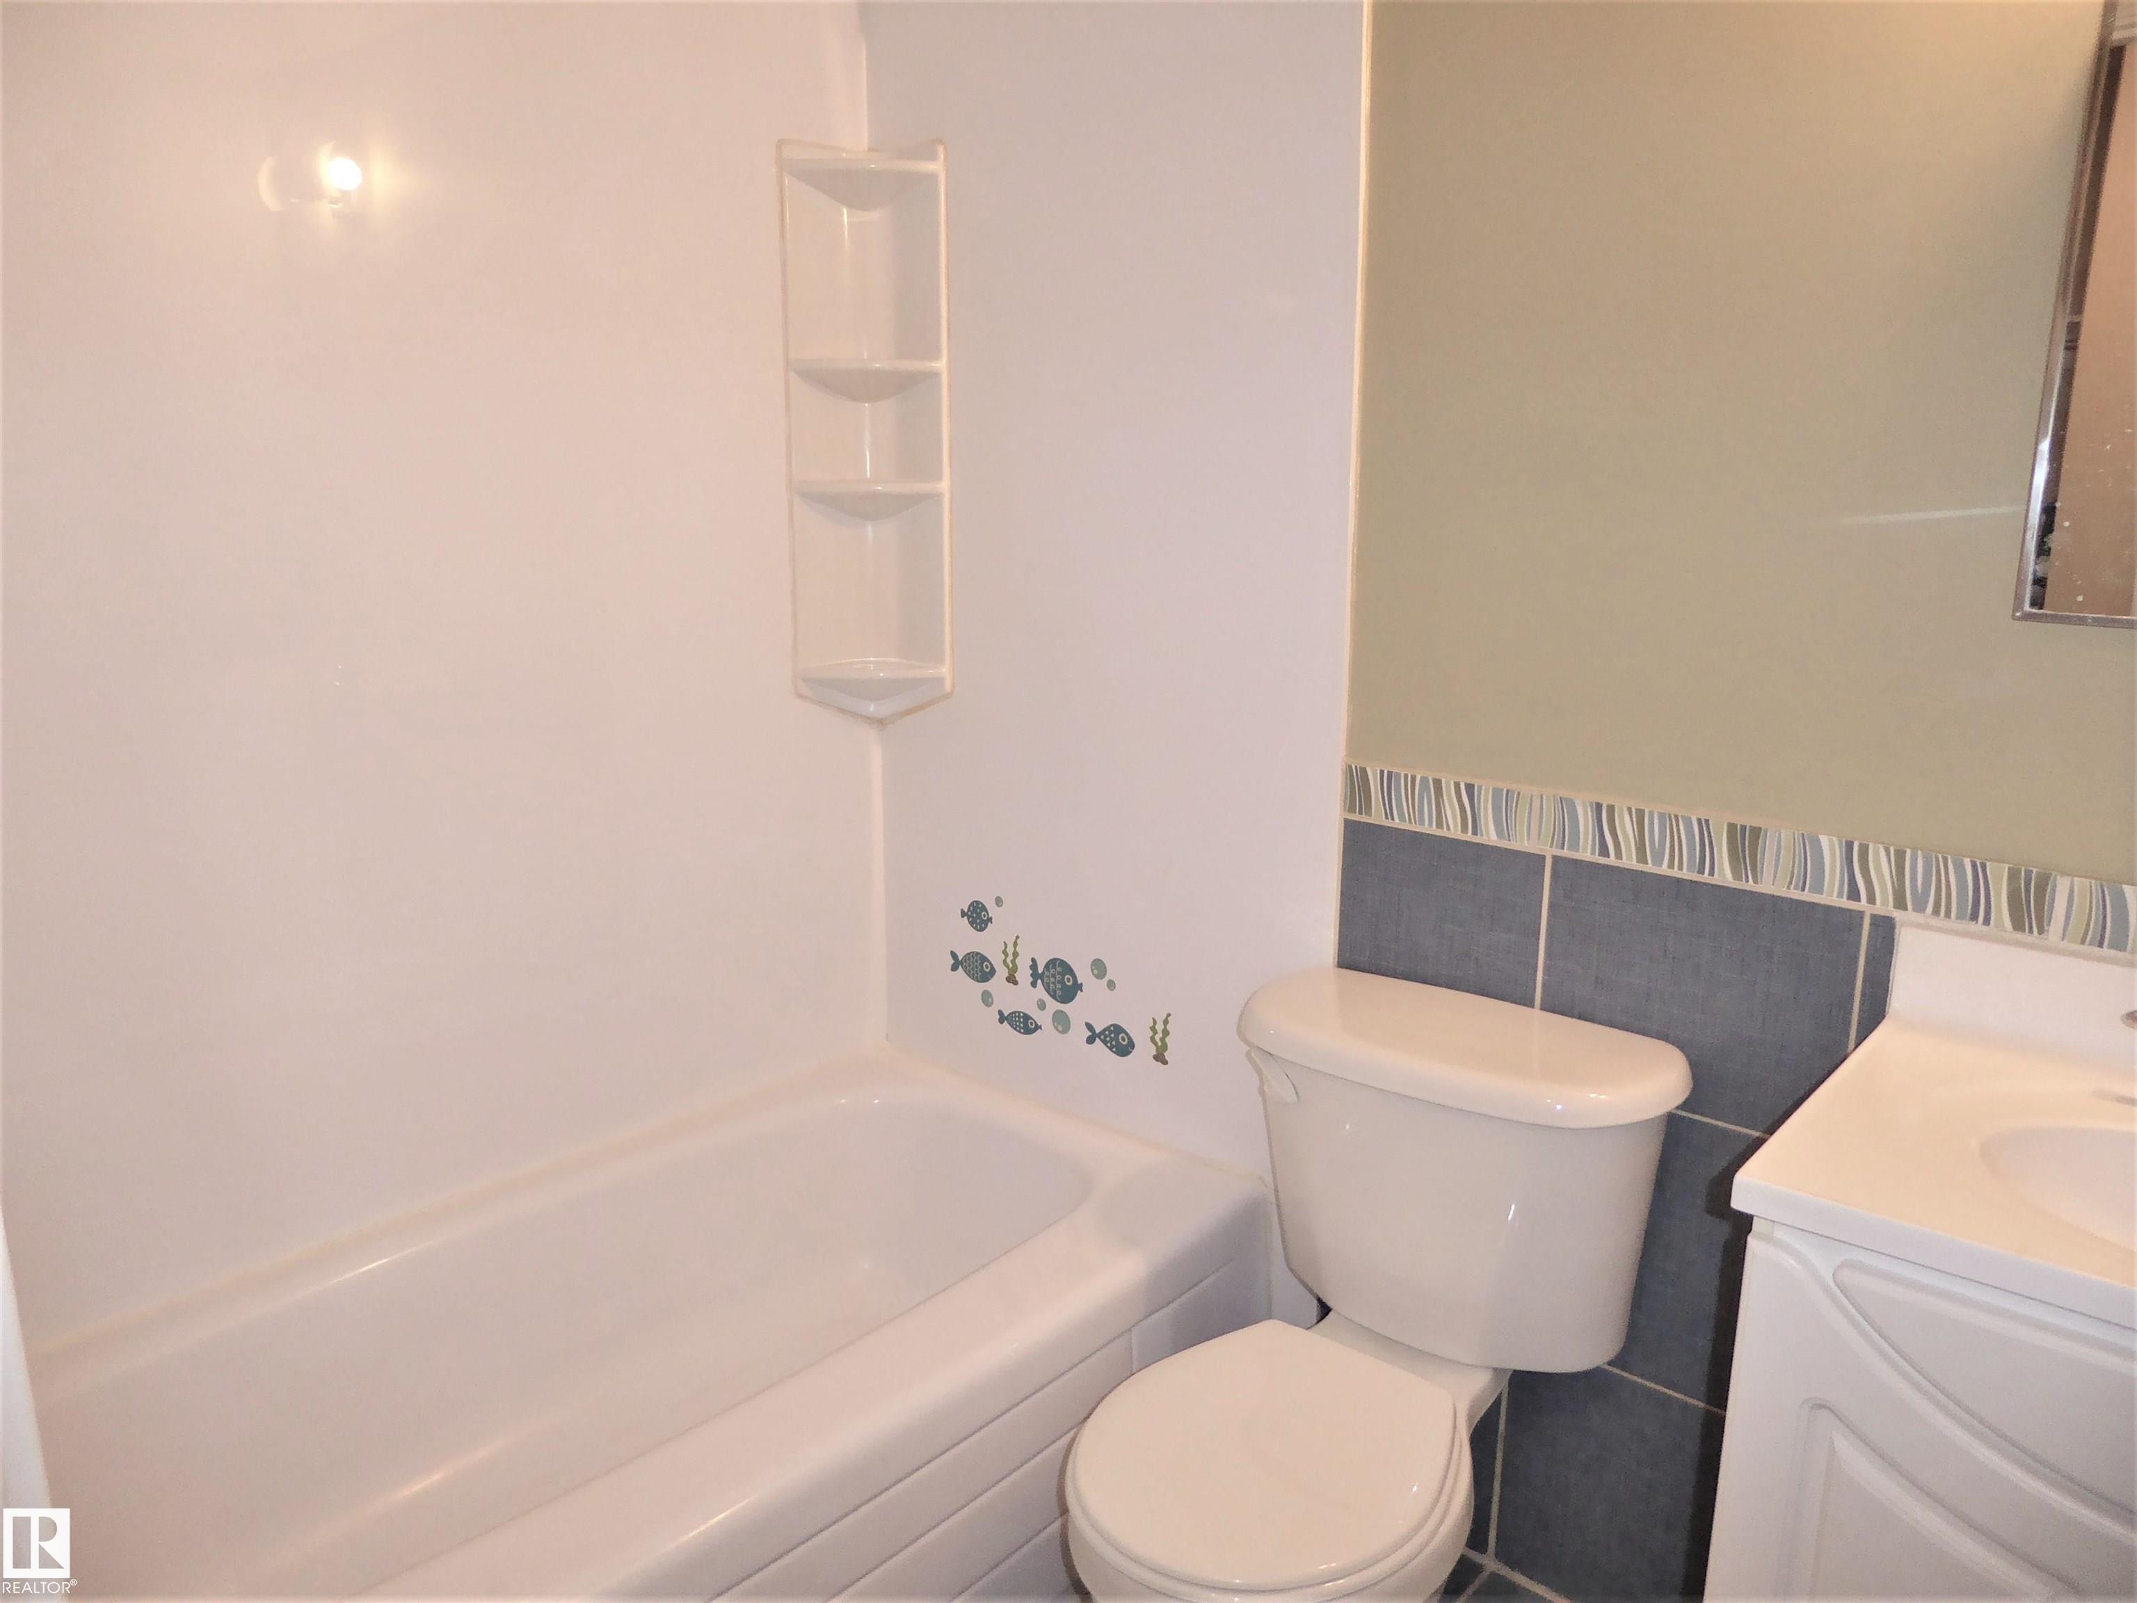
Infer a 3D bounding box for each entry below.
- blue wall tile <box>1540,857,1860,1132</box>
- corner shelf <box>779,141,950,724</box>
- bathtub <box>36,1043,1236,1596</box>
[{"bbox_3d":[0.664,0.210,1.650,0.325,0.254,0.010,11,16,41],"label":"blue wall tile"},{"bbox_3d":[-0.292,-0.524,2.280,0.230,0.860,0.117,0,12,-3],"label":"corner shelf"},{"bbox_3d":[-0.523,0.768,1.798,0.766,0.394,1.524,11,16,41],"label":"bathtub"}]

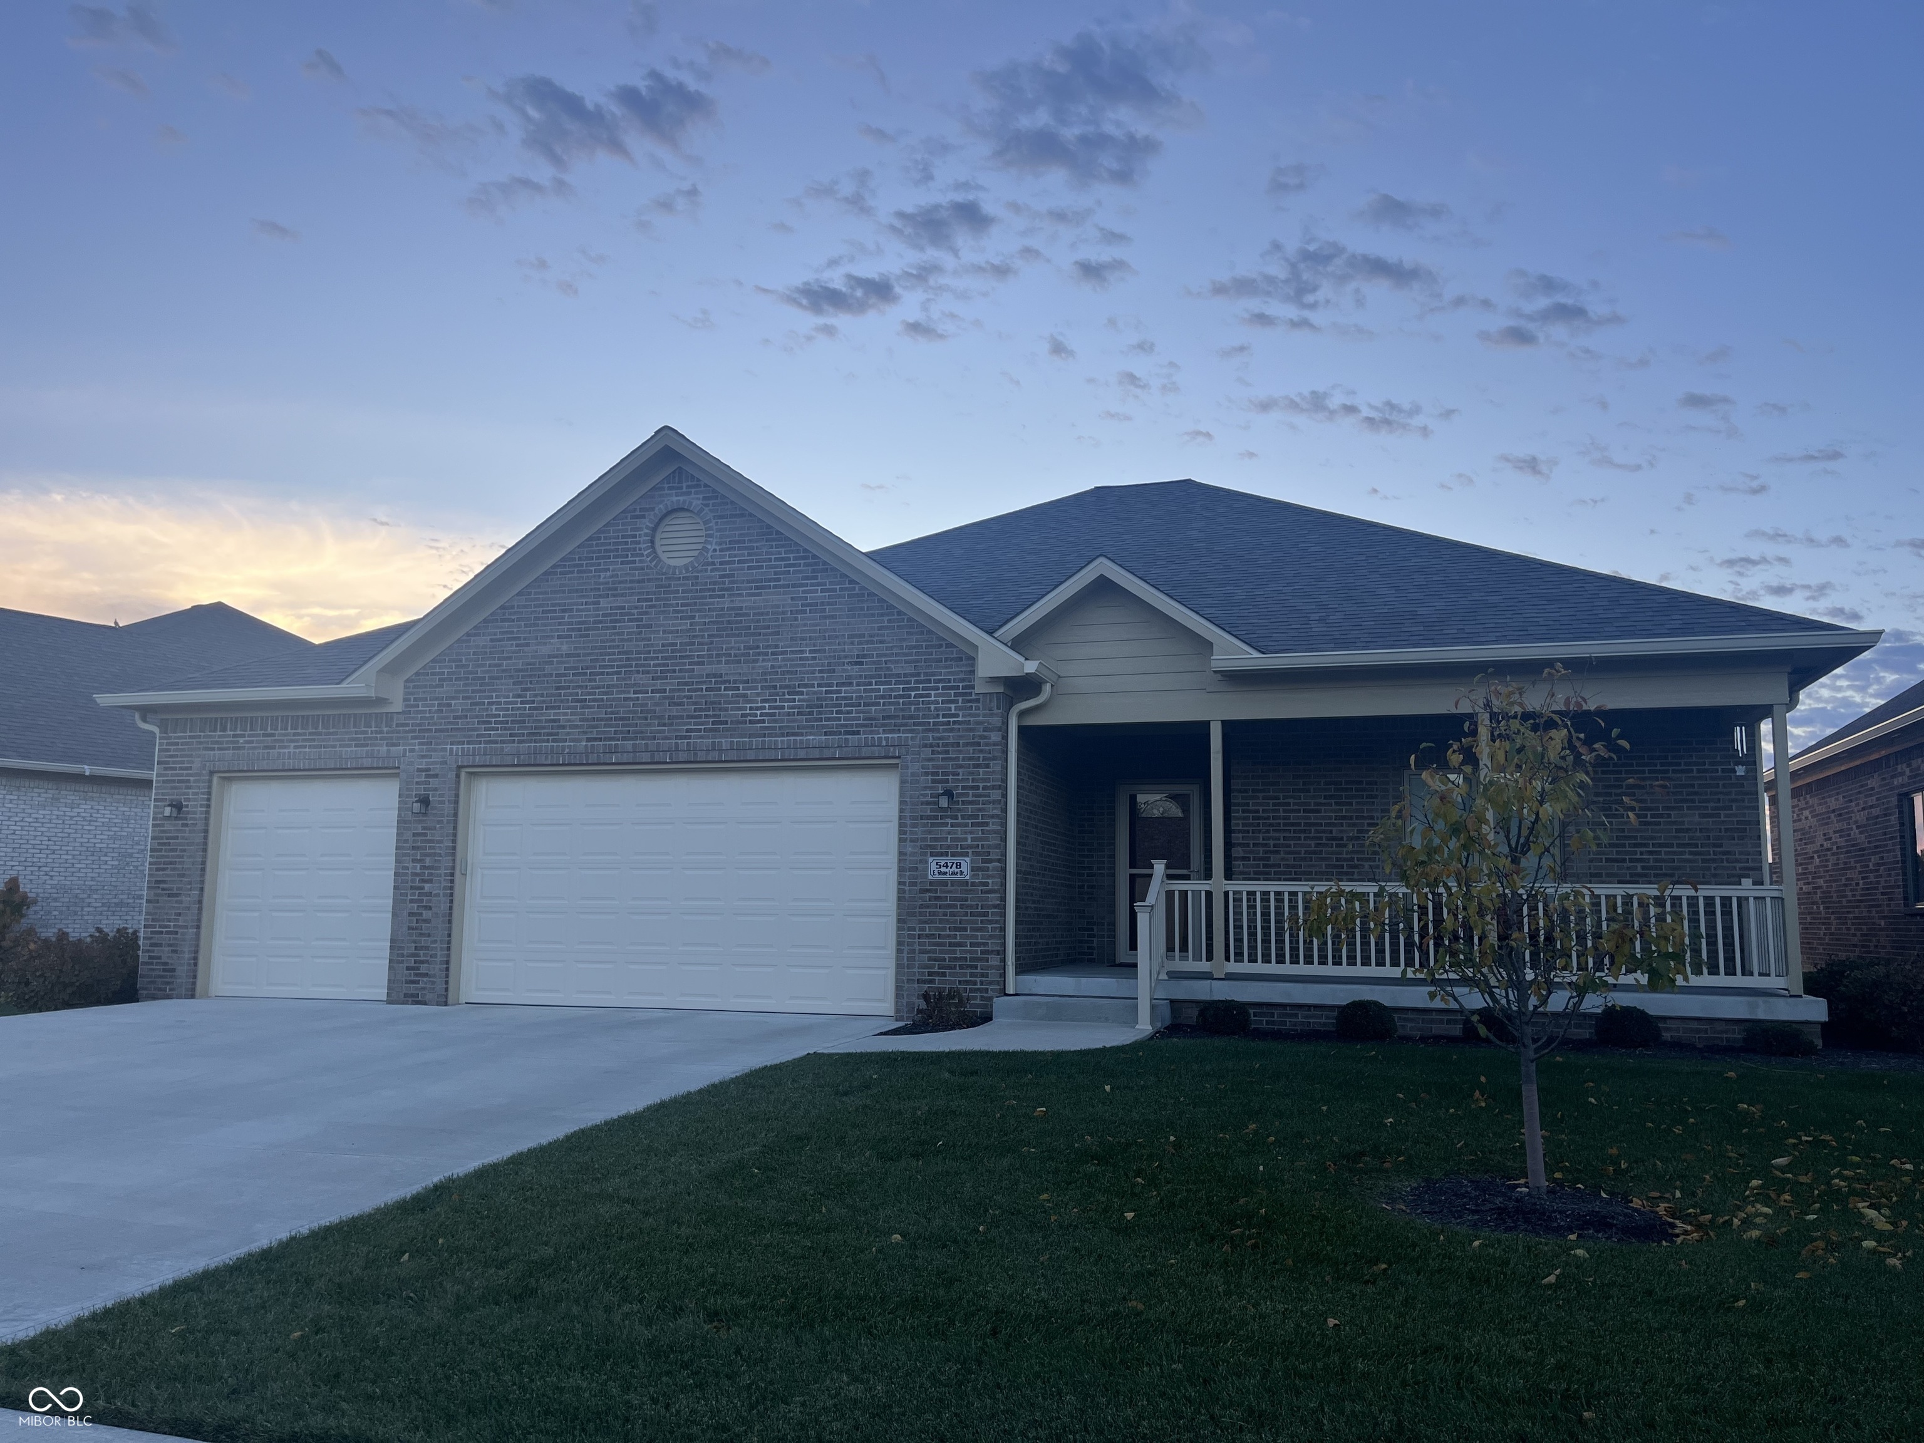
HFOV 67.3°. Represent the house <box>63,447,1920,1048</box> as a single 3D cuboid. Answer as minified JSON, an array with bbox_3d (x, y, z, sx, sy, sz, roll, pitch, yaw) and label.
[{"bbox_3d":[0.690,0.112,19.810,17.670,6.760,13.500,-2,-7,18],"label":"house"}]

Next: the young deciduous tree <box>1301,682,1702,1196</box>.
[{"bbox_3d":[2.597,1.017,7.131,1.790,2.543,1.750,-2,-7,18],"label":"young deciduous tree"}]

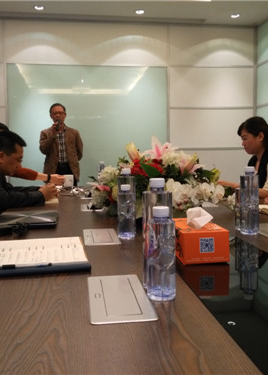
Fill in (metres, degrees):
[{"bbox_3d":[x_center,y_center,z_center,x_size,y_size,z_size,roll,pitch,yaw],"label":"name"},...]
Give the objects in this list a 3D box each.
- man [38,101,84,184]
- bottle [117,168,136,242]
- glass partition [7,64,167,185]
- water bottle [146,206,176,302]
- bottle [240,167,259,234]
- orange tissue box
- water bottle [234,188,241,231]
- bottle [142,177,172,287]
[{"bbox_3d":[-0.843,-0.161,4.700,0.520,1.650,0.360,-1,4,-9],"label":"man"},{"bbox_3d":[-0.029,0.054,1.444,0.062,0.235,0.062,-1,5,-8],"label":"bottle"},{"bbox_3d":[-0.561,-0.725,5.131,2.031,1.620,0.030,-1,5,-8],"label":"glass partition"},{"bbox_3d":[0.056,0.130,0.823,0.059,0.183,0.059,-1,5,-8],"label":"water bottle"},{"bbox_3d":[0.403,0.046,1.398,0.064,0.229,0.064,-1,4,-8],"label":"bottle"},{"bbox_3d":[0.168,0.143,1.106,0.118,0.081,0.200,-1,4,-8],"label":"orange tissue box"},{"bbox_3d":[0.401,0.067,1.481,0.057,0.174,0.057,-1,4,-8],"label":"water bottle"},{"bbox_3d":[0.051,0.097,0.897,0.063,0.236,0.063,-1,5,-8],"label":"bottle"}]

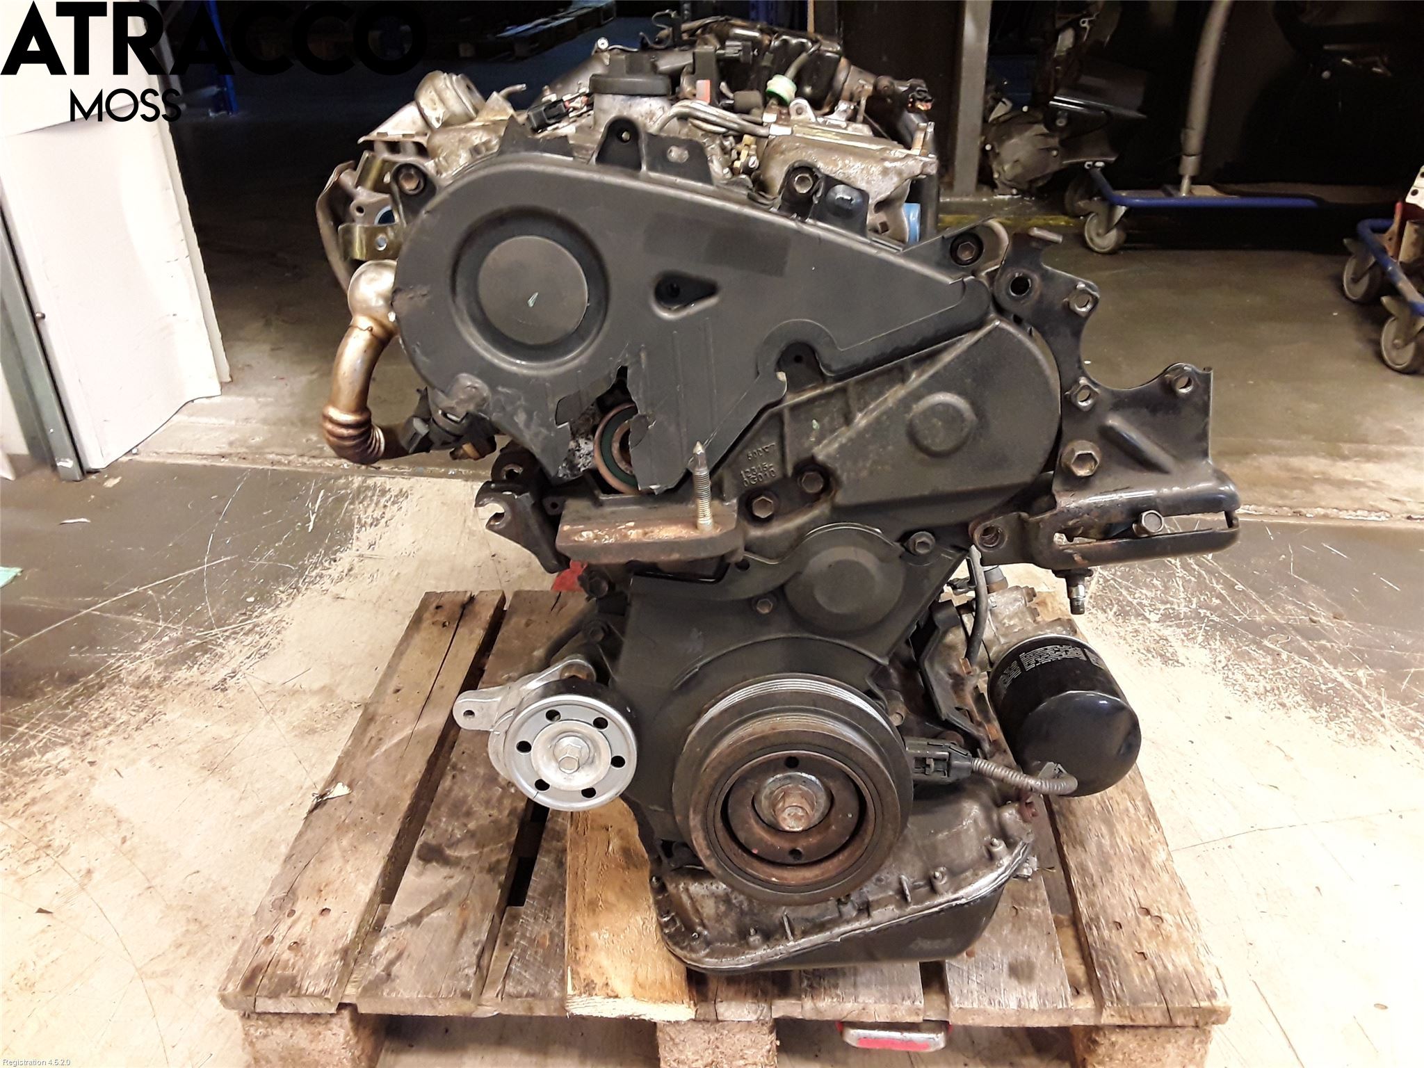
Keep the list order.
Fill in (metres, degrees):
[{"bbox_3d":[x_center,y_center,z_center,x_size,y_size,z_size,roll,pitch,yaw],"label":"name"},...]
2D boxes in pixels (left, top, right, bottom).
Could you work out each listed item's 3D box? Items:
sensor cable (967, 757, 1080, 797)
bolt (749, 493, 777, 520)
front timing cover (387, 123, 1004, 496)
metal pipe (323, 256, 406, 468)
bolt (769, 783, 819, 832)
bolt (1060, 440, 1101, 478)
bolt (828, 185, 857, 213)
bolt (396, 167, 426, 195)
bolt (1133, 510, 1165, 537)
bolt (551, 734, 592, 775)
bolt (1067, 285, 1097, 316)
[{"bbox_3d":[0.224,0.174,0.830,0.070,0.022,0.030,0,29,4],"label":"sensor cable"},{"bbox_3d":[0.034,-0.018,0.759,0.017,0.017,0.012,0,29,4],"label":"bolt"},{"bbox_3d":[-0.013,-0.125,0.657,0.339,0.203,0.060,0,29,4],"label":"front timing cover"},{"bbox_3d":[-0.245,-0.126,0.831,0.072,0.150,0.085,0,29,4],"label":"metal pipe"},{"bbox_3d":[0.054,0.182,0.767,0.031,0.031,0.020,0,29,4],"label":"bolt"},{"bbox_3d":[0.227,-0.046,0.709,0.022,0.022,0.016,0,29,4],"label":"bolt"},{"bbox_3d":[0.074,-0.189,0.651,0.015,0.015,0.012,0,29,4],"label":"bolt"},{"bbox_3d":[-0.170,-0.199,0.649,0.014,0.014,0.012,0,29,4],"label":"bolt"},{"bbox_3d":[0.280,-0.006,0.739,0.016,0.016,0.014,0,29,4],"label":"bolt"},{"bbox_3d":[-0.098,0.153,0.802,0.026,0.026,0.016,0,29,4],"label":"bolt"},{"bbox_3d":[0.216,-0.136,0.672,0.015,0.015,0.012,0,29,4],"label":"bolt"}]

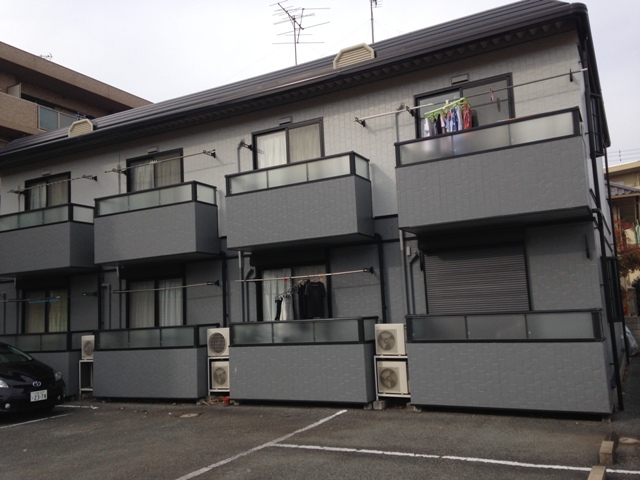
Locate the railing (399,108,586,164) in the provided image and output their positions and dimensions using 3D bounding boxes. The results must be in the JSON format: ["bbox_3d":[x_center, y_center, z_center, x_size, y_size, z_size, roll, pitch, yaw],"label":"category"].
[{"bbox_3d":[2.707,-1.533,9.894,2.887,0.416,0.706,-7,-8,28],"label":"railing"}]

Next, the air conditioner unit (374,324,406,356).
[{"bbox_3d":[1.252,1.693,10.366,0.527,0.523,0.269,-7,-8,28],"label":"air conditioner unit"}]

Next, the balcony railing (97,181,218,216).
[{"bbox_3d":[-3.630,-0.796,13.349,2.896,0.416,0.706,-7,-8,28],"label":"balcony railing"}]

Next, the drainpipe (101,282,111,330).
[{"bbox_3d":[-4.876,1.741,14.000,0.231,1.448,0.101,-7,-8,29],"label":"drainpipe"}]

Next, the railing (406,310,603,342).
[{"bbox_3d":[2.838,1.349,9.519,2.887,0.443,0.706,-7,-8,28],"label":"railing"}]

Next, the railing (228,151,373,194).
[{"bbox_3d":[-0.454,-1.166,11.617,2.803,0.416,0.706,-7,-8,28],"label":"railing"}]

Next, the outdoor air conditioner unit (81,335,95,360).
[{"bbox_3d":[-5.058,2.418,13.742,0.538,0.523,0.269,-7,-8,28],"label":"outdoor air conditioner unit"}]

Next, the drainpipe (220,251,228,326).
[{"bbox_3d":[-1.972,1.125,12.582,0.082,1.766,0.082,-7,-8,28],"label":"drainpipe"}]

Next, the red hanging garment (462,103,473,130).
[{"bbox_3d":[2.457,-2.016,10.084,0.141,0.503,0.201,-7,-8,29],"label":"red hanging garment"}]

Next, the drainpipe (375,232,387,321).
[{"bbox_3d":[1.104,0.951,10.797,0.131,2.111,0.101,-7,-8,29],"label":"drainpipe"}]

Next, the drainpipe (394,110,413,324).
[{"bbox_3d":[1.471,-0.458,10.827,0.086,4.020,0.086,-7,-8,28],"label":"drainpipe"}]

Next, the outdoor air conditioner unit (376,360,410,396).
[{"bbox_3d":[1.285,2.307,10.236,0.533,0.523,0.271,-7,-8,29],"label":"outdoor air conditioner unit"}]

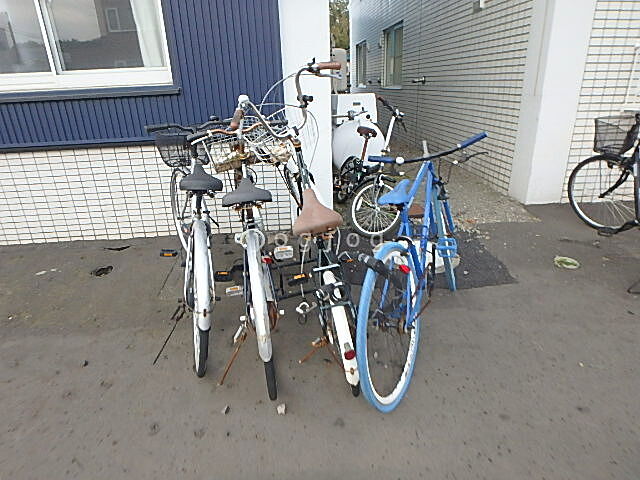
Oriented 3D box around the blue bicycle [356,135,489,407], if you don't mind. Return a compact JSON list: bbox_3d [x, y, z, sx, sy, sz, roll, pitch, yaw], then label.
[{"bbox_3d":[0.478,0.034,1.834,0.580,0.950,1.680,1,21,32],"label":"blue bicycle"}]

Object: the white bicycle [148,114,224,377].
[{"bbox_3d":[-0.663,-0.103,2.143,0.560,1.030,1.740,-6,22,-15],"label":"white bicycle"}]

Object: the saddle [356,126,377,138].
[{"bbox_3d":[0.441,-1.008,3.641,0.165,0.100,0.270,1,22,-15],"label":"saddle"}]

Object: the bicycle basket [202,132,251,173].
[{"bbox_3d":[-0.522,-0.526,2.312,0.360,0.210,0.280,-11,24,-22],"label":"bicycle basket"}]

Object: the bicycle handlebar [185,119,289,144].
[{"bbox_3d":[-0.437,-0.573,2.071,0.540,0.120,0.190,-15,25,-20],"label":"bicycle handlebar"}]

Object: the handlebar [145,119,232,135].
[{"bbox_3d":[-0.699,-0.626,2.199,0.520,0.110,0.190,-8,23,-15],"label":"handlebar"}]

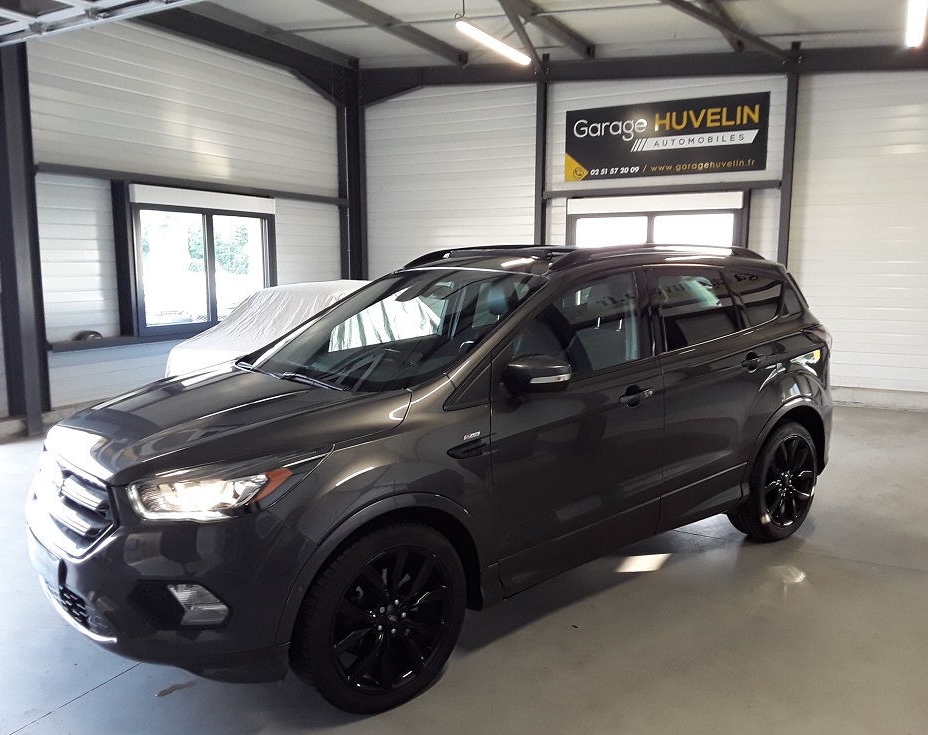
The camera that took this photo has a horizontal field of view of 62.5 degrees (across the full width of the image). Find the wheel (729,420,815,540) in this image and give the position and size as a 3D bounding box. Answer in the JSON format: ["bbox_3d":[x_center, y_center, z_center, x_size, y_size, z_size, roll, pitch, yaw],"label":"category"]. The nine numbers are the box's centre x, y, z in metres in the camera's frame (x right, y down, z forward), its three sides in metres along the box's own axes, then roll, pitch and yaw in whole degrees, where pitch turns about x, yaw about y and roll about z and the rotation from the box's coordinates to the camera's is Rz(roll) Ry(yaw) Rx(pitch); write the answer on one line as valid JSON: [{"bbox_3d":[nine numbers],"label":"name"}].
[{"bbox_3d":[1.790,0.641,4.429,0.690,0.690,0.235,-6,10,-38],"label":"wheel"}]

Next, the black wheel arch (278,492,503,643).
[{"bbox_3d":[-0.276,0.690,2.696,0.910,0.520,0.160,-6,10,-38],"label":"black wheel arch"}]

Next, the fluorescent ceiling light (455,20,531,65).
[{"bbox_3d":[0.305,-2.979,7.066,0.130,0.080,1.400,5,9,30],"label":"fluorescent ceiling light"}]

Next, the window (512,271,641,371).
[{"bbox_3d":[0.495,-0.196,3.345,0.950,0.465,0.045,-6,-10,-39],"label":"window"}]

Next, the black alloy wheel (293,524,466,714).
[{"bbox_3d":[-0.310,0.871,2.756,0.690,0.690,0.235,-7,10,-41],"label":"black alloy wheel"}]

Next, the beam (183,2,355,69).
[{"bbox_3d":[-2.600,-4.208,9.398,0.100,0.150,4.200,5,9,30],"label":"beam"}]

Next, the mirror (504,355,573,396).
[{"bbox_3d":[0.272,0.025,2.897,0.165,0.145,0.220,-6,10,-39],"label":"mirror"}]

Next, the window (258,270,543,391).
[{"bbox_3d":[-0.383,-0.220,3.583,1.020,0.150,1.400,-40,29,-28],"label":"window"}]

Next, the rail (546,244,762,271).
[{"bbox_3d":[1.081,-0.569,3.968,1.820,0.150,0.070,-6,10,-38],"label":"rail"}]

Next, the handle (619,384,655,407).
[{"bbox_3d":[0.767,0.124,3.395,0.220,0.085,0.055,-6,10,-39],"label":"handle"}]

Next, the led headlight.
[{"bbox_3d":[-0.768,0.387,2.448,0.540,0.205,0.370,-6,10,-39],"label":"led headlight"}]

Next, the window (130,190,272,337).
[{"bbox_3d":[-2.903,-1.206,8.771,0.170,1.570,2.070,4,9,30],"label":"window"}]

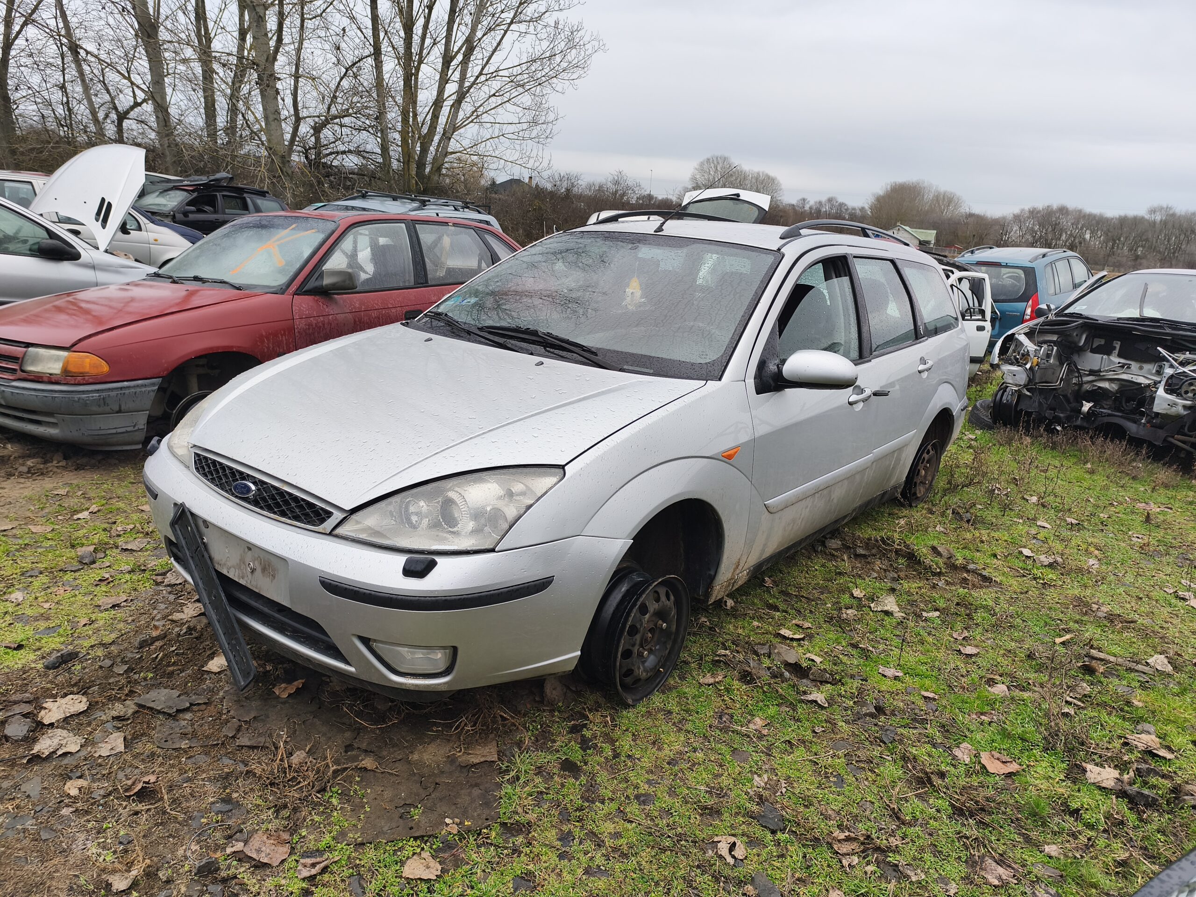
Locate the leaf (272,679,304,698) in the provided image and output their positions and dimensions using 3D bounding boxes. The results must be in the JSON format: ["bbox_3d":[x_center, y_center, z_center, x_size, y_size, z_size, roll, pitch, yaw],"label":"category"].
[{"bbox_3d":[-0.882,0.683,2.263,0.084,0.025,0.081,-1,16,-19],"label":"leaf"}]

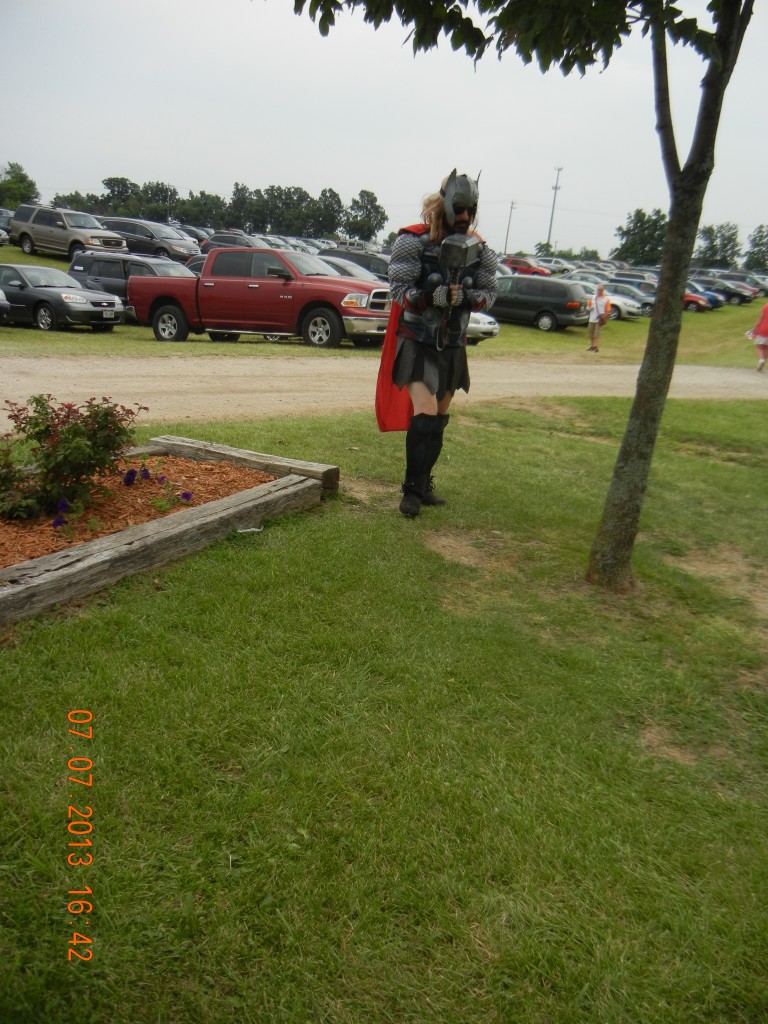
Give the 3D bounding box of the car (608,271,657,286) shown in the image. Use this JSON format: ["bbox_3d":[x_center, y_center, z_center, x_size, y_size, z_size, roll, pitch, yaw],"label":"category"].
[{"bbox_3d":[17.476,-15.279,60.000,4.650,1.680,1.820,13,19,25],"label":"car"}]

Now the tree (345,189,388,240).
[{"bbox_3d":[-3.254,-54.659,165.000,7.800,10.800,8.200,4,17,-1],"label":"tree"}]

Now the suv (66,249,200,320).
[{"bbox_3d":[-5.980,-5.800,23.200,4.750,1.770,1.870,13,19,25],"label":"suv"}]

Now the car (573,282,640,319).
[{"bbox_3d":[8.500,-8.950,37.300,4.750,1.470,1.840,12,18,22],"label":"car"}]

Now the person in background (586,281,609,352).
[{"bbox_3d":[5.520,-5.030,22.900,0.620,1.740,0.420,13,18,23],"label":"person in background"}]

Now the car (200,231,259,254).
[{"bbox_3d":[-6.650,-12.750,43.400,4.570,1.670,1.830,13,19,26],"label":"car"}]

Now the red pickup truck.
[{"bbox_3d":[-2.380,-4.260,17.850,5.800,1.910,2.020,8,14,26],"label":"red pickup truck"}]

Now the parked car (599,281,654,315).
[{"bbox_3d":[11.750,-10.550,43.900,4.750,1.460,1.800,13,19,24],"label":"parked car"}]

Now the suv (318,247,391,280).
[{"bbox_3d":[0.020,-7.570,29.000,4.700,1.720,1.870,13,19,24],"label":"suv"}]

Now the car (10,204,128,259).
[{"bbox_3d":[-12.750,-11.150,35.800,5.200,1.920,2.000,14,19,28],"label":"car"}]

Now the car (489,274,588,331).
[{"bbox_3d":[4.680,-7.350,31.200,4.900,1.720,1.870,12,18,23],"label":"car"}]

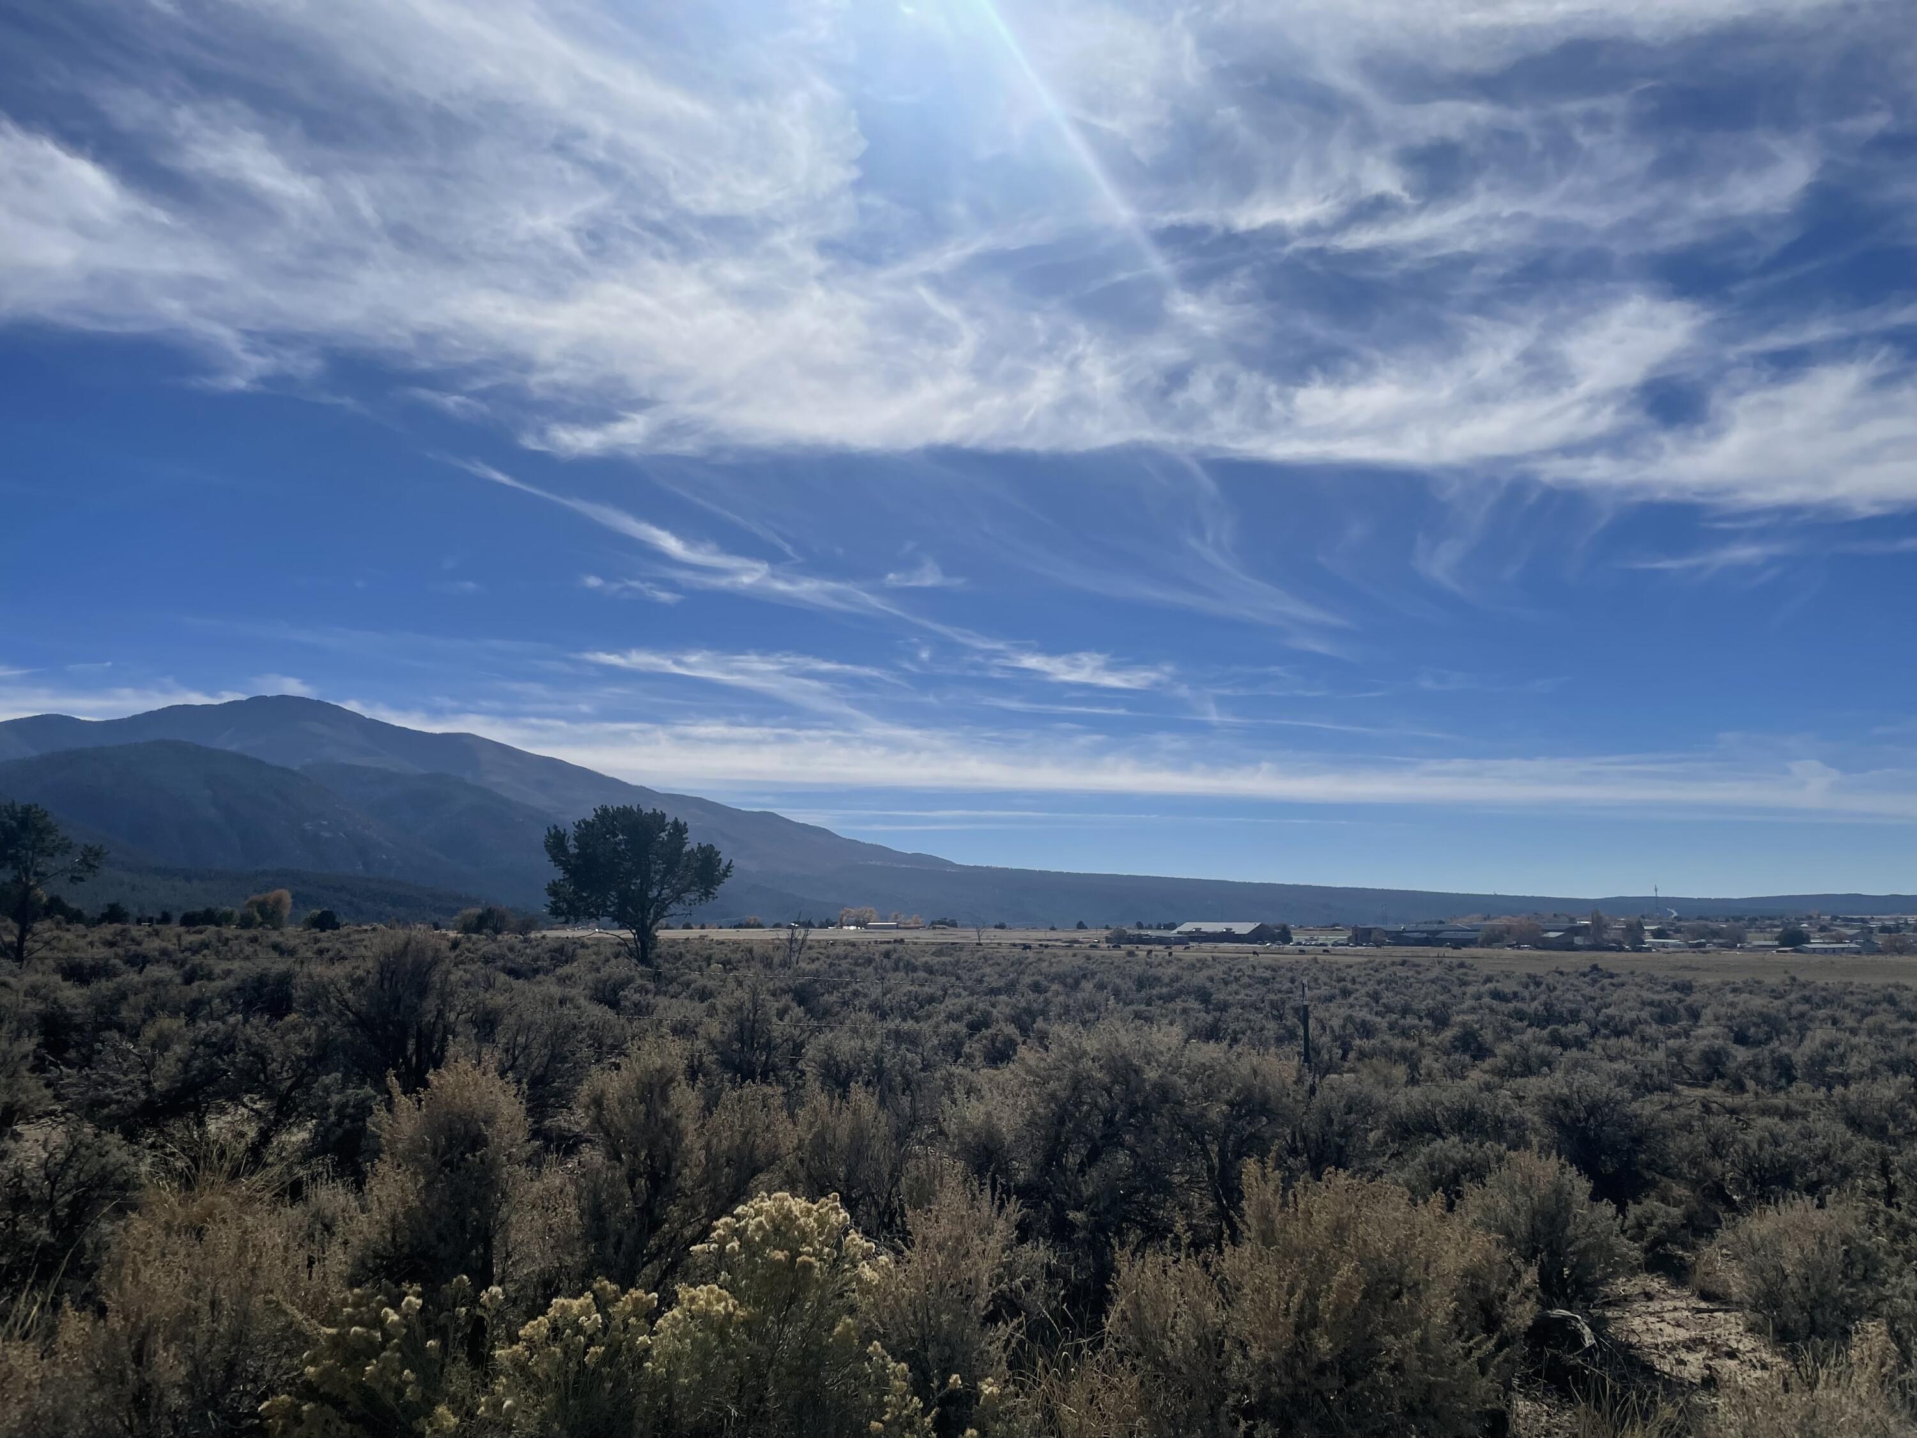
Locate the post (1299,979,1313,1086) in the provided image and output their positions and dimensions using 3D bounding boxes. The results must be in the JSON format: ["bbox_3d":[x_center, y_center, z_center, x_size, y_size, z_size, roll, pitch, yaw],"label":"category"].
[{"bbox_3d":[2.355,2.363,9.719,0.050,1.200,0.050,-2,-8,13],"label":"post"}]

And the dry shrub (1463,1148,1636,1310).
[{"bbox_3d":[2.553,2.203,6.347,0.740,0.680,0.720,-3,-8,21],"label":"dry shrub"}]

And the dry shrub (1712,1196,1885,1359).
[{"bbox_3d":[3.406,2.242,5.963,0.660,0.620,0.650,-4,-9,28],"label":"dry shrub"}]

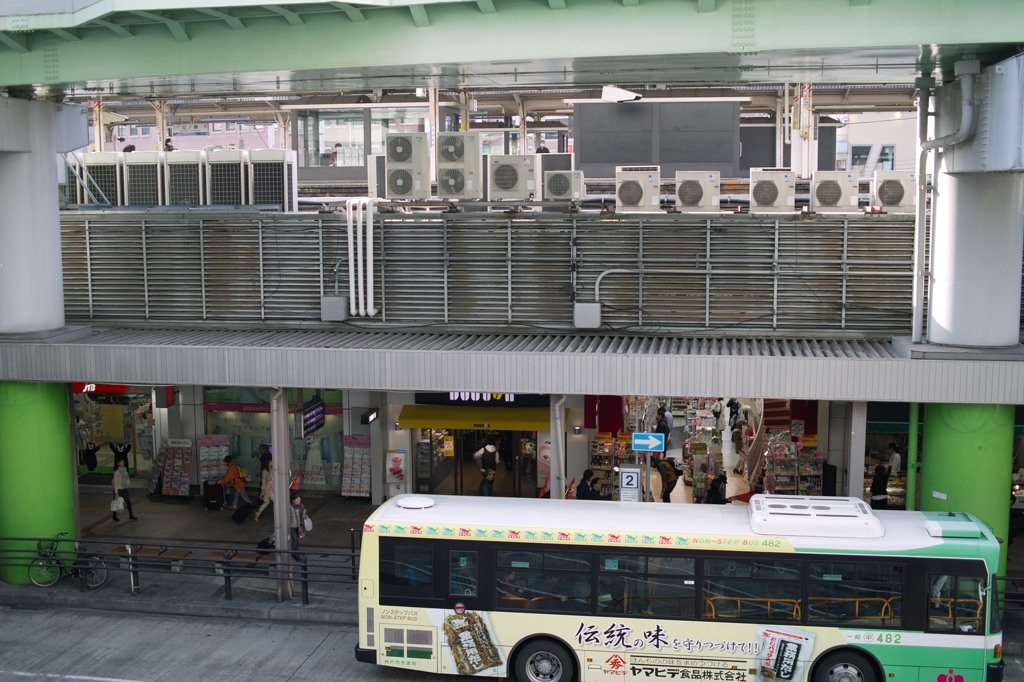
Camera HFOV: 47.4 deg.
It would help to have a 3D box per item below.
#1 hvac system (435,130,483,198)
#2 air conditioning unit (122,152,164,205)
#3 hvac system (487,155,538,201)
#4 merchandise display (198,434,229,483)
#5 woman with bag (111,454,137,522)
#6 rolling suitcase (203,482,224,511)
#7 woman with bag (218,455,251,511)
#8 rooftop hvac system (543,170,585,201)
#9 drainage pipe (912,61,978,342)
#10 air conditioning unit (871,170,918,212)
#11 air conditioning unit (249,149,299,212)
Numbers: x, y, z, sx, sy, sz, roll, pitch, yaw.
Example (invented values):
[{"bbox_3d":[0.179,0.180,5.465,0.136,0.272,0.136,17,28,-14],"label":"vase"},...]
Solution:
[{"bbox_3d":[-1.145,-3.876,25.807,0.940,1.430,0.330,1,7,8],"label":"hvac system"},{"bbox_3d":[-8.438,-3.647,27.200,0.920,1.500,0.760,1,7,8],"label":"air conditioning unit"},{"bbox_3d":[0.048,-3.579,25.517,0.988,0.946,0.340,1,6,10],"label":"hvac system"},{"bbox_3d":[-8.108,3.395,31.565,0.840,1.720,0.450,-1,6,-6],"label":"merchandise display"},{"bbox_3d":[-9.746,3.709,29.225,0.580,1.620,0.460,3,7,24],"label":"woman with bag"},{"bbox_3d":[-7.772,4.003,30.390,0.500,0.770,0.330,0,6,0],"label":"rolling suitcase"},{"bbox_3d":[-7.374,3.733,31.023,0.800,1.420,0.550,-2,6,-13],"label":"woman with bag"},{"bbox_3d":[1.140,-3.410,25.526,0.805,0.598,0.310,1,7,8],"label":"rooftop hvac system"},{"bbox_3d":[7.350,-2.208,19.841,0.530,4.750,2.480,1,6,10],"label":"drainage pipe"},{"bbox_3d":[8.145,-3.144,24.667,0.893,0.876,0.330,1,7,8],"label":"air conditioning unit"},{"bbox_3d":[-5.632,-3.725,27.563,0.895,1.538,0.740,1,6,10],"label":"air conditioning unit"}]

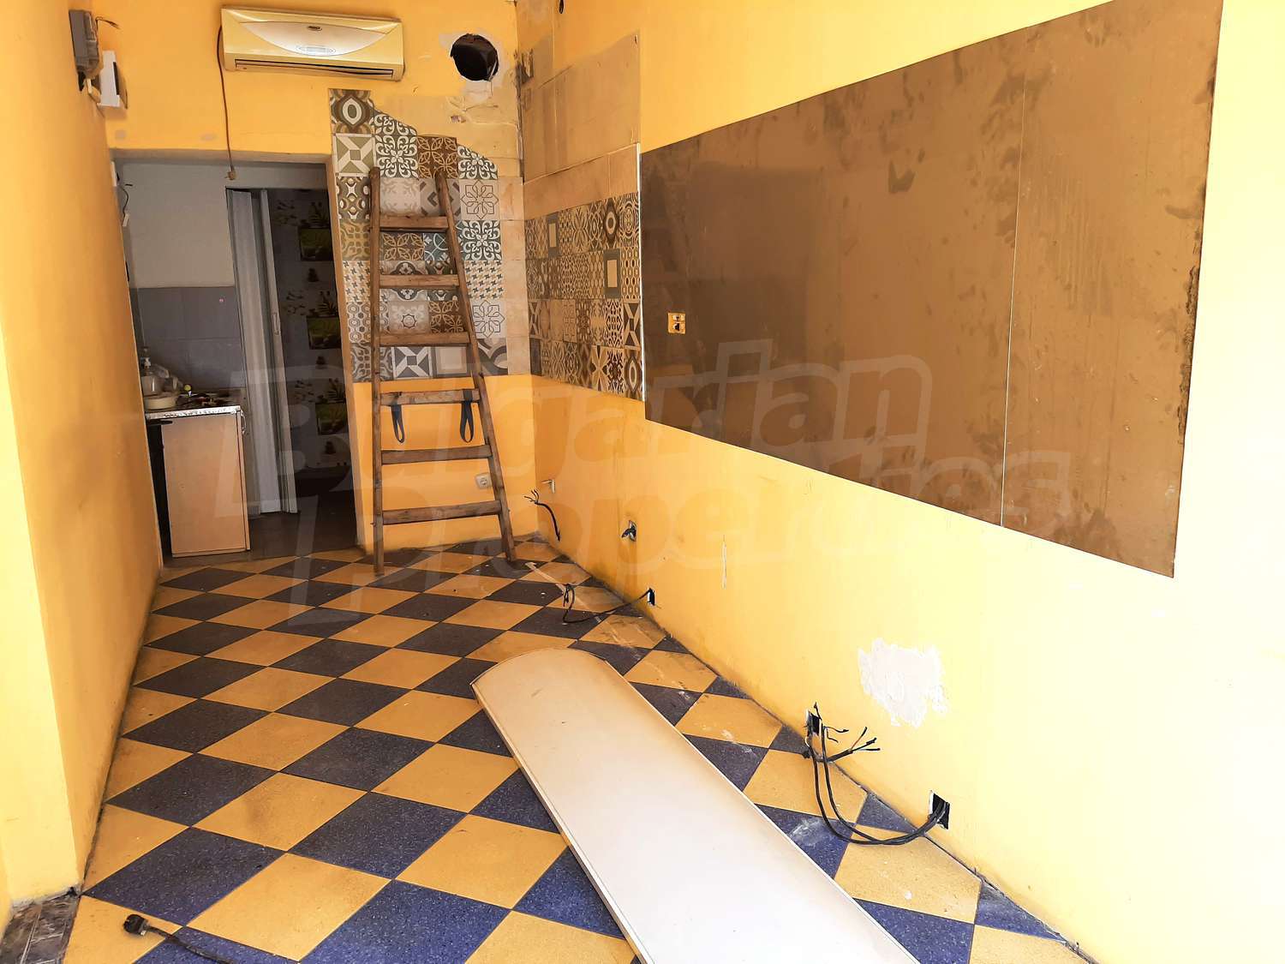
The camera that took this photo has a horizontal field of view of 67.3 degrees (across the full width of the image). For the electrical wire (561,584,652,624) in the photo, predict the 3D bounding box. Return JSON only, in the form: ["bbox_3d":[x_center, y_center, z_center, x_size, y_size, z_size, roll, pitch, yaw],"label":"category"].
[{"bbox_3d":[-0.151,0.485,3.856,0.327,0.148,0.198,-6,13,-21],"label":"electrical wire"}]

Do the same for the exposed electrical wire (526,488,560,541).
[{"bbox_3d":[-0.508,0.173,4.888,0.155,0.270,0.090,-5,11,-22],"label":"exposed electrical wire"}]

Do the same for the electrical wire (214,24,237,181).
[{"bbox_3d":[-1.896,-1.710,4.382,0.045,0.661,0.040,-6,13,-21],"label":"electrical wire"}]

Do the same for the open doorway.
[{"bbox_3d":[-1.937,-0.568,4.735,0.940,1.955,0.200,-5,11,-22],"label":"open doorway"}]

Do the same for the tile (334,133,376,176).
[{"bbox_3d":[-1.381,-1.568,4.646,0.198,0.198,0.010,-6,13,-21],"label":"tile"}]

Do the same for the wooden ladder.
[{"bbox_3d":[-1.048,-0.555,4.729,0.665,1.930,0.085,-5,1,-22],"label":"wooden ladder"}]

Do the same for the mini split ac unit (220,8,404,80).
[{"bbox_3d":[-1.495,-1.990,4.422,0.777,0.254,0.185,-6,13,-21],"label":"mini split ac unit"}]

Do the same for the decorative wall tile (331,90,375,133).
[{"bbox_3d":[-1.386,-1.762,4.606,0.198,0.198,0.010,-6,13,-21],"label":"decorative wall tile"}]

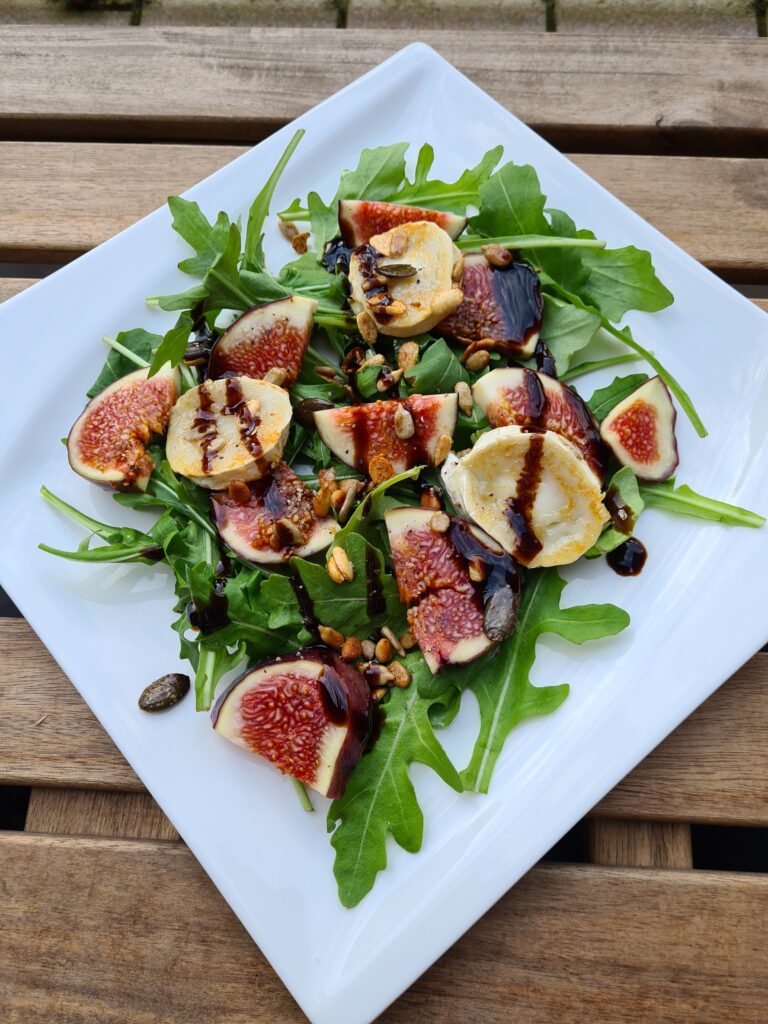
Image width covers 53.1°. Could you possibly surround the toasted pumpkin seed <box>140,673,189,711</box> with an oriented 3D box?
[{"bbox_3d":[-0.066,0.054,0.232,0.017,0.004,0.008,-28,72,-8],"label":"toasted pumpkin seed"}]

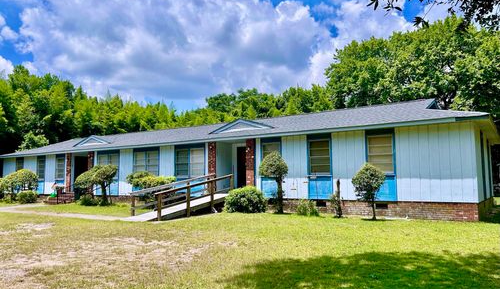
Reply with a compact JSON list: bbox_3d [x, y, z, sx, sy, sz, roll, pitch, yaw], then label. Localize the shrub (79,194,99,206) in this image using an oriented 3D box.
[{"bbox_3d":[-8.455,2.879,19.658,1.050,0.620,1.000,-4,-6,32],"label":"shrub"}]

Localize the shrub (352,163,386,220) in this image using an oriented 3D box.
[{"bbox_3d":[3.983,1.566,12.514,1.100,1.820,1.100,-4,-6,32],"label":"shrub"}]

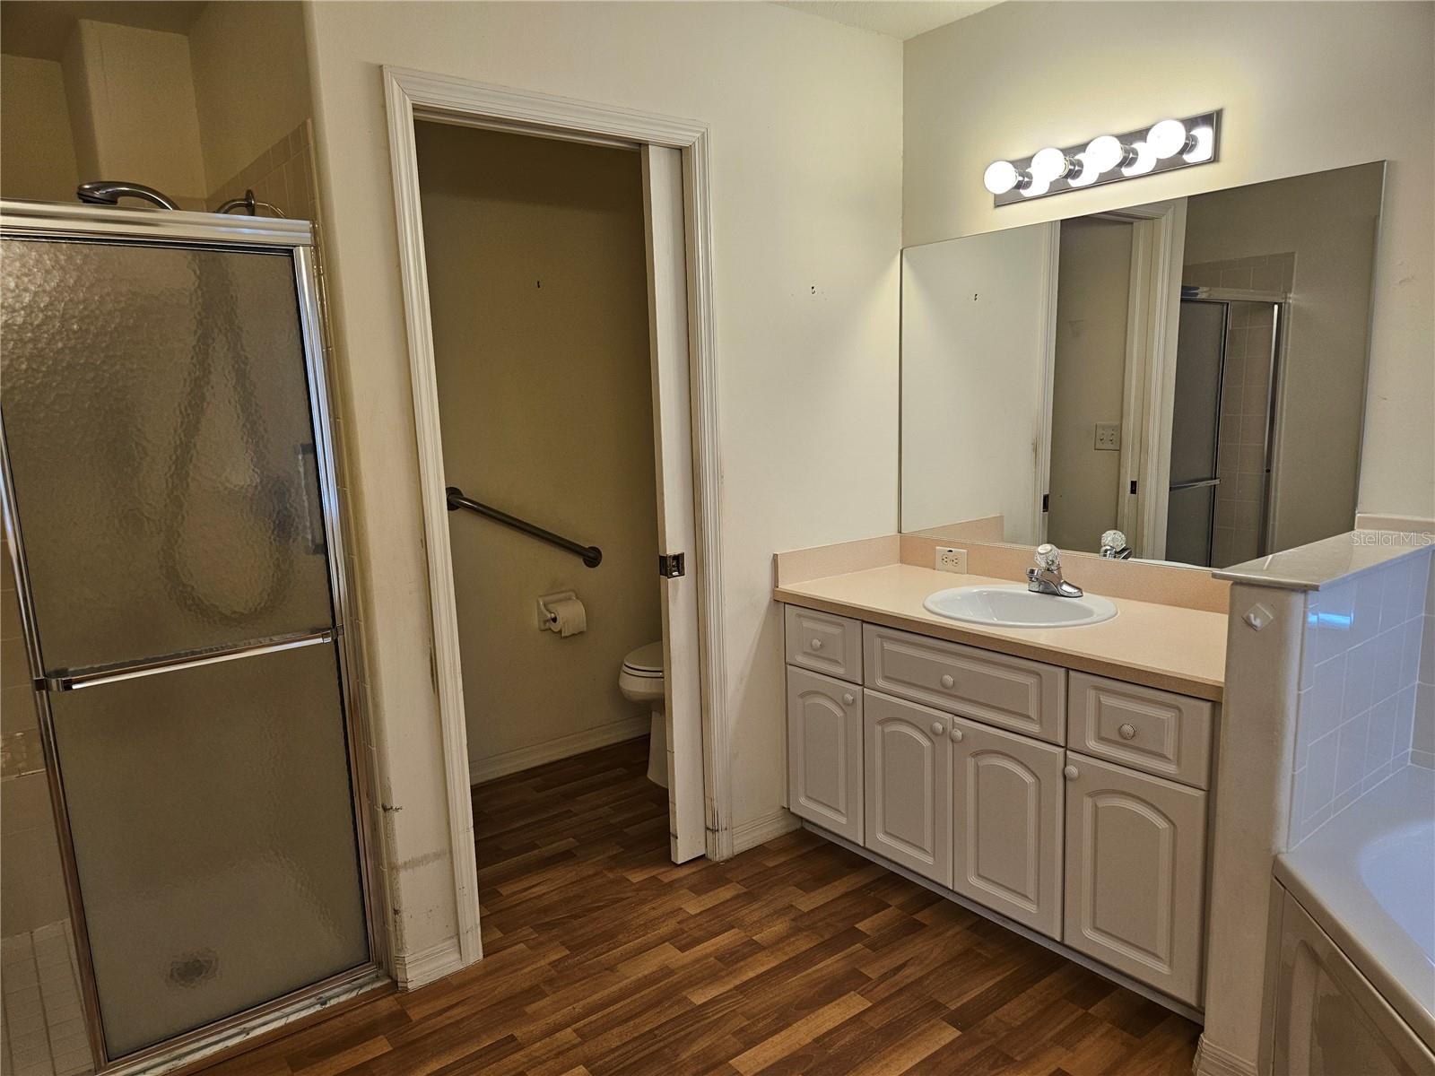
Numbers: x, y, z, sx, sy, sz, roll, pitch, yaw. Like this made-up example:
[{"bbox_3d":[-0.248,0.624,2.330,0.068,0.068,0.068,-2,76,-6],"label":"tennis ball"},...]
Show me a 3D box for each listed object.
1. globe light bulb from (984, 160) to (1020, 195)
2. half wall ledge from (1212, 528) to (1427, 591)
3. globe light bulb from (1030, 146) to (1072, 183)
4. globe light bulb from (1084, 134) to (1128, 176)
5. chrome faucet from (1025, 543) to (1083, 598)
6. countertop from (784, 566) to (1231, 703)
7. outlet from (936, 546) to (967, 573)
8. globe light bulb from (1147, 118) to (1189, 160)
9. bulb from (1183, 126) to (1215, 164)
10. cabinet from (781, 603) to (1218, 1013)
[{"bbox_3d":[0.771,-0.978,2.589,0.087,0.087,0.087,-2,9,0],"label":"globe light bulb"},{"bbox_3d":[1.217,0.036,1.861,0.672,0.014,0.178,-9,11,-37],"label":"half wall ledge"},{"bbox_3d":[0.861,-0.967,2.474,0.087,0.087,0.087,-9,11,-37],"label":"globe light bulb"},{"bbox_3d":[0.955,-0.947,2.355,0.087,0.087,0.087,-9,11,-37],"label":"globe light bulb"},{"bbox_3d":[0.901,0.087,2.590,0.147,0.148,0.157,-9,11,-37],"label":"chrome faucet"},{"bbox_3d":[0.801,0.202,2.491,0.563,0.036,1.328,-9,11,-37],"label":"countertop"},{"bbox_3d":[0.734,0.071,2.996,0.012,0.073,0.118,-9,11,-37],"label":"outlet"},{"bbox_3d":[1.052,-0.933,2.232,0.087,0.087,0.087,-9,11,-37],"label":"globe light bulb"},{"bbox_3d":[1.135,-0.926,2.244,0.085,0.085,0.085,-9,11,-37],"label":"bulb"},{"bbox_3d":[0.820,0.585,2.553,0.548,0.745,1.323,-9,11,-37],"label":"cabinet"}]

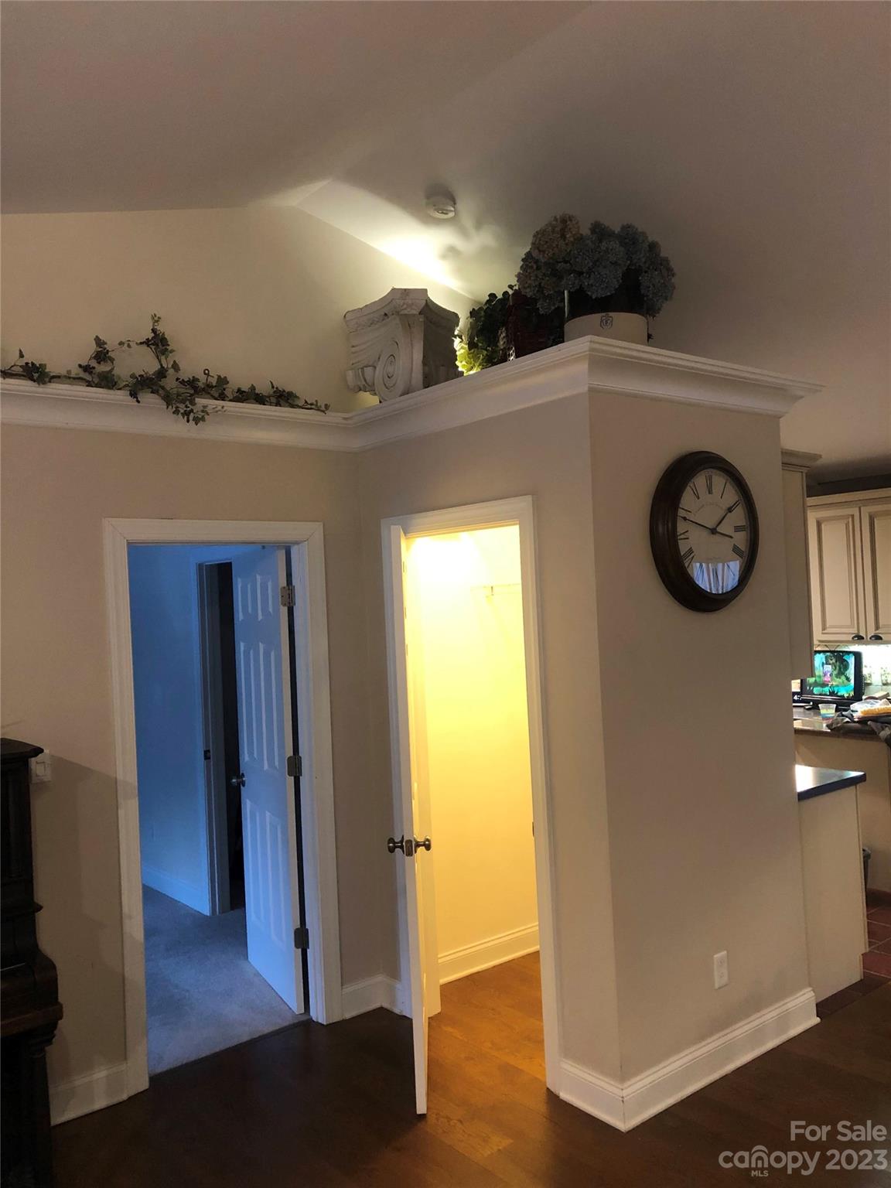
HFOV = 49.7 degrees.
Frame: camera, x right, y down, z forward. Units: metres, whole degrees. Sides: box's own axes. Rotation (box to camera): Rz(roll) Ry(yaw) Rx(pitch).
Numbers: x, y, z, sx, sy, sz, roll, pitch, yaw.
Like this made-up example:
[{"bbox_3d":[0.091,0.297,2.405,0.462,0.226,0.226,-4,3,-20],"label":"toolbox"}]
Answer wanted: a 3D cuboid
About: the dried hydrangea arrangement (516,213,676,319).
[{"bbox_3d":[0.538,-1.172,3.438,0.570,0.370,0.470,-3,0,10],"label":"dried hydrangea arrangement"}]

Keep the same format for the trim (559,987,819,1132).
[{"bbox_3d":[0.950,1.687,3.648,1.189,0.136,0.313,-2,-1,-39],"label":"trim"}]

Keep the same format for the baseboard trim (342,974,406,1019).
[{"bbox_3d":[-0.316,1.746,4.120,0.225,0.136,0.166,-2,-1,-39],"label":"baseboard trim"}]

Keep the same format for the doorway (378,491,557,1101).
[{"bbox_3d":[-0.057,0.735,3.668,0.575,2.127,0.936,-2,-1,-39],"label":"doorway"}]

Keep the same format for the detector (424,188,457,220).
[{"bbox_3d":[-0.020,-1.568,3.911,0.130,0.045,0.130,8,-9,1],"label":"detector"}]

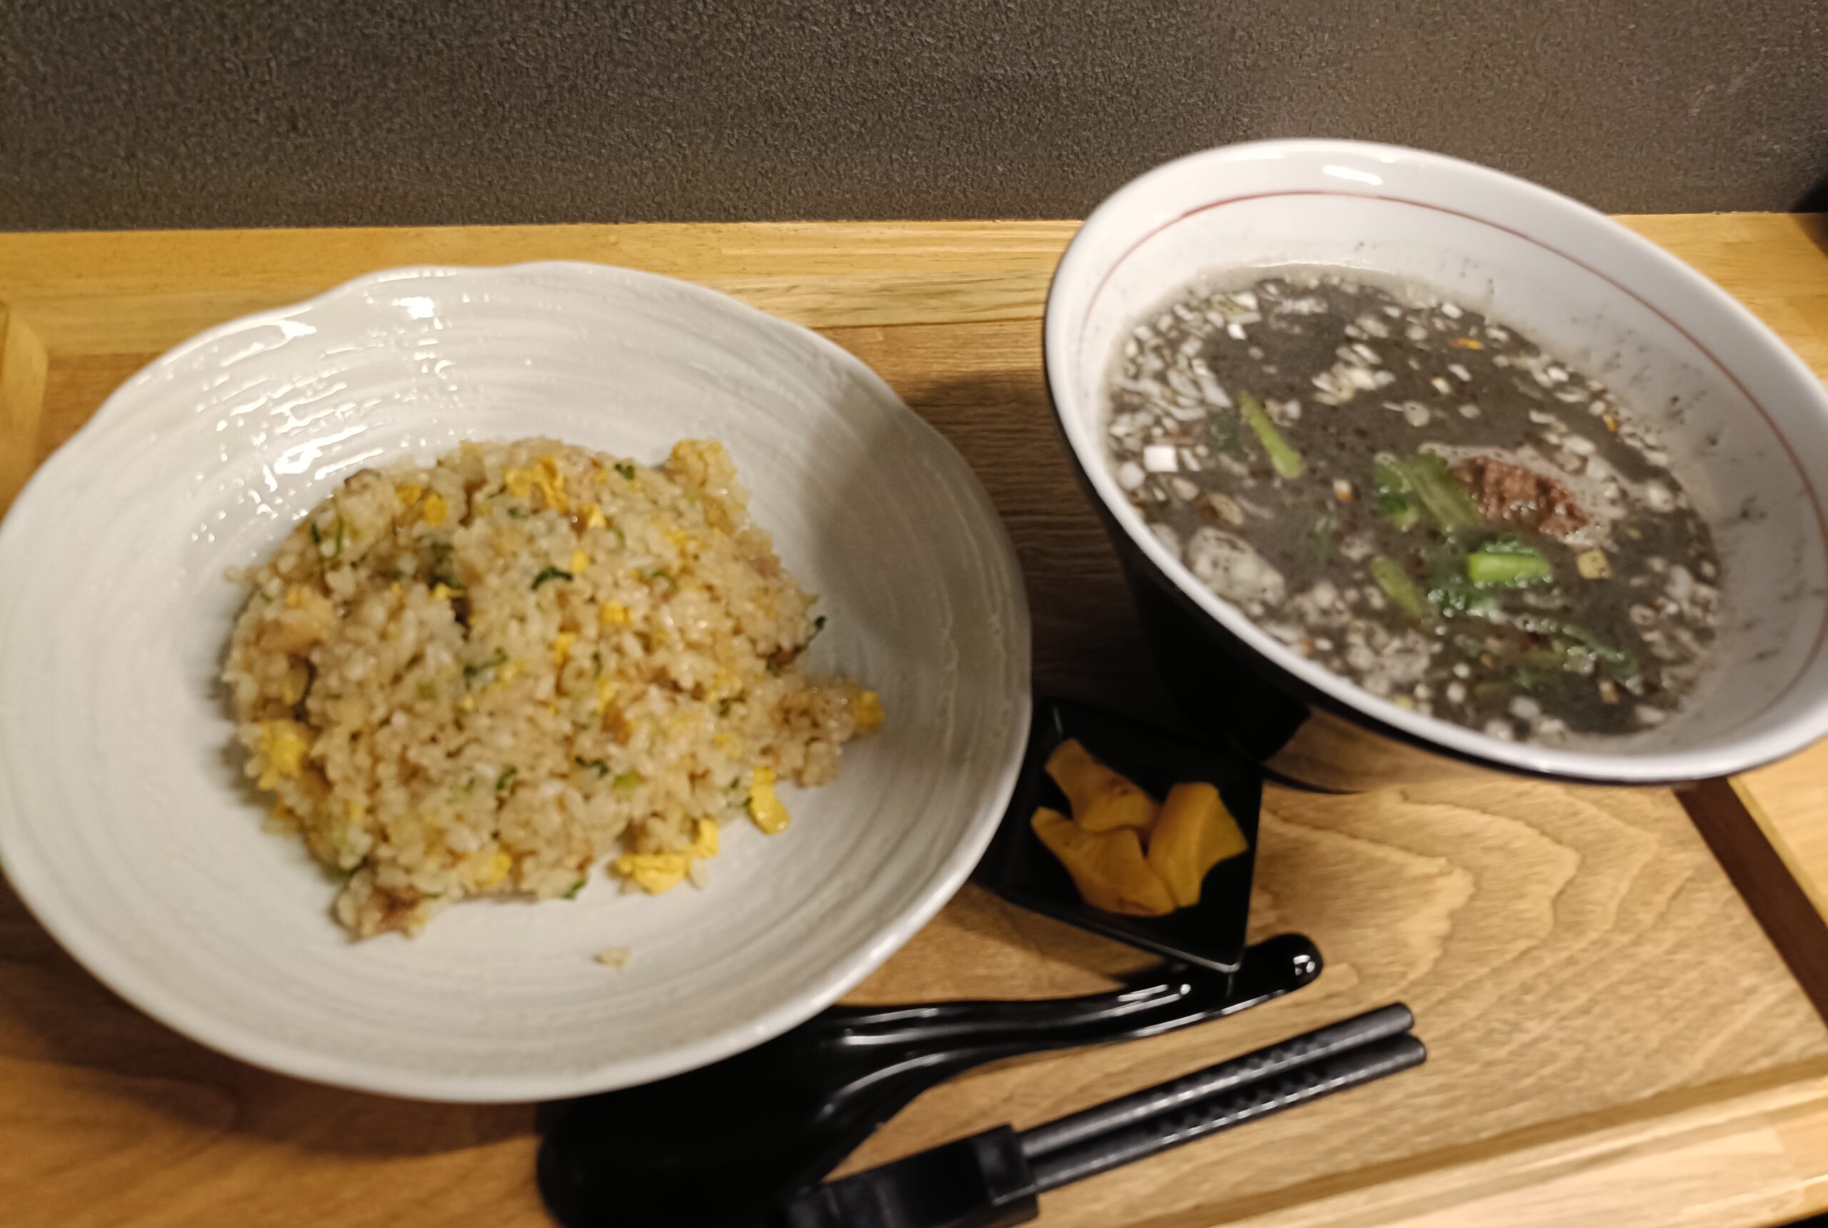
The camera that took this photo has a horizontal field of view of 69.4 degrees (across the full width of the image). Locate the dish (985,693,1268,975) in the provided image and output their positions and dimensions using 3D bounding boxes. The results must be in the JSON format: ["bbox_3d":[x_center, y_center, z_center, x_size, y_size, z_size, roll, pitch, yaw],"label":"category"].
[{"bbox_3d":[0.053,0.060,0.343,0.061,0.022,0.061,19,52,2],"label":"dish"}]

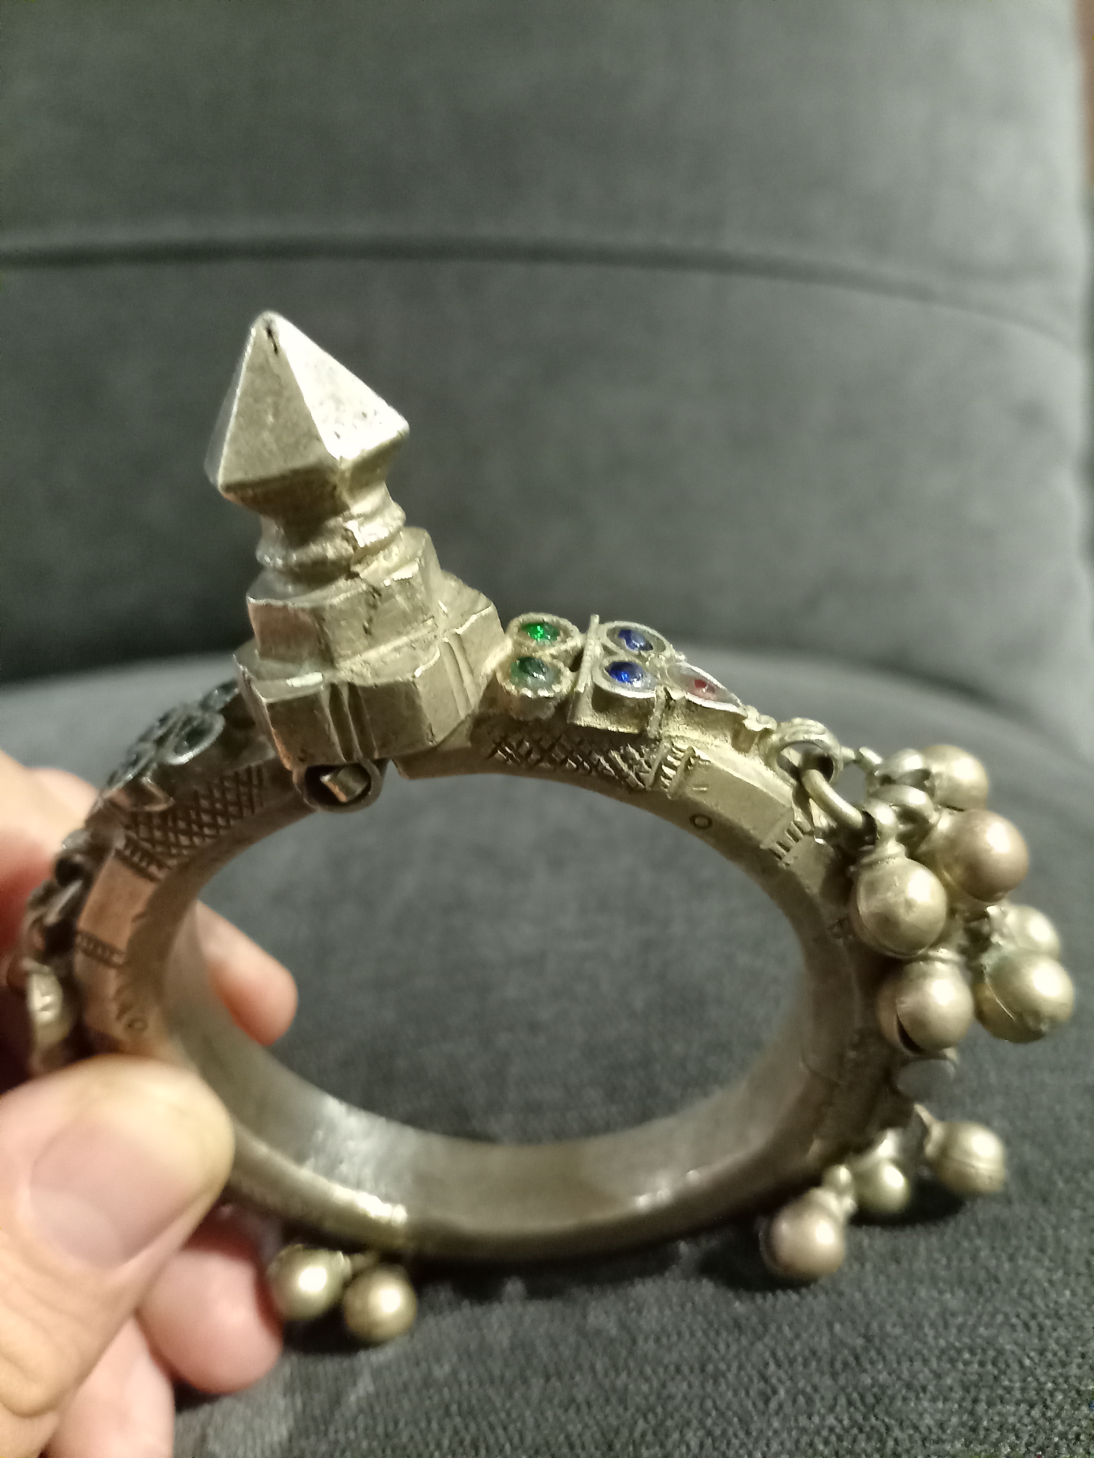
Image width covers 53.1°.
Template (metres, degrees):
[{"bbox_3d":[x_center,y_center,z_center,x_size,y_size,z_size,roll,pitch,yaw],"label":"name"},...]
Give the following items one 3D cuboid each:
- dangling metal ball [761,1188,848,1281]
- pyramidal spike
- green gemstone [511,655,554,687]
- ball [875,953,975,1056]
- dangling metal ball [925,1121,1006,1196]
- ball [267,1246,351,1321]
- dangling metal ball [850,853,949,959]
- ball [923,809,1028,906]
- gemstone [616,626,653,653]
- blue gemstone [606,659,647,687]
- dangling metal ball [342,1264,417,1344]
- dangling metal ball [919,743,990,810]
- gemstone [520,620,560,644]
[{"bbox_3d":[0.027,0.054,0.116,0.009,0.009,0.009,0,24,0],"label":"dangling metal ball"},{"bbox_3d":[-0.019,-0.022,0.086,0.016,0.019,0.015,-11,33,0],"label":"pyramidal spike"},{"bbox_3d":[-0.001,-0.005,0.085,0.004,0.002,0.004,7,33,0],"label":"green gemstone"},{"bbox_3d":[0.034,0.025,0.100,0.009,0.009,0.009,0,24,0],"label":"ball"},{"bbox_3d":[0.057,0.058,0.147,0.010,0.010,0.010,0,28,0],"label":"dangling metal ball"},{"bbox_3d":[-0.033,0.076,0.150,0.010,0.010,0.010,0,28,0],"label":"ball"},{"bbox_3d":[0.036,0.018,0.113,0.010,0.011,0.010,0,28,0],"label":"dangling metal ball"},{"bbox_3d":[0.039,0.012,0.100,0.009,0.009,0.009,0,24,0],"label":"ball"},{"bbox_3d":[0.008,-0.008,0.099,0.004,0.002,0.003,13,35,-7],"label":"gemstone"},{"bbox_3d":[0.007,-0.005,0.094,0.004,0.002,0.003,13,35,-7],"label":"blue gemstone"},{"bbox_3d":[-0.020,0.067,0.128,0.009,0.009,0.009,0,24,0],"label":"dangling metal ball"},{"bbox_3d":[0.041,0.006,0.112,0.008,0.009,0.008,0,24,0],"label":"dangling metal ball"},{"bbox_3d":[-0.001,-0.008,0.089,0.003,0.002,0.003,8,33,0],"label":"gemstone"}]

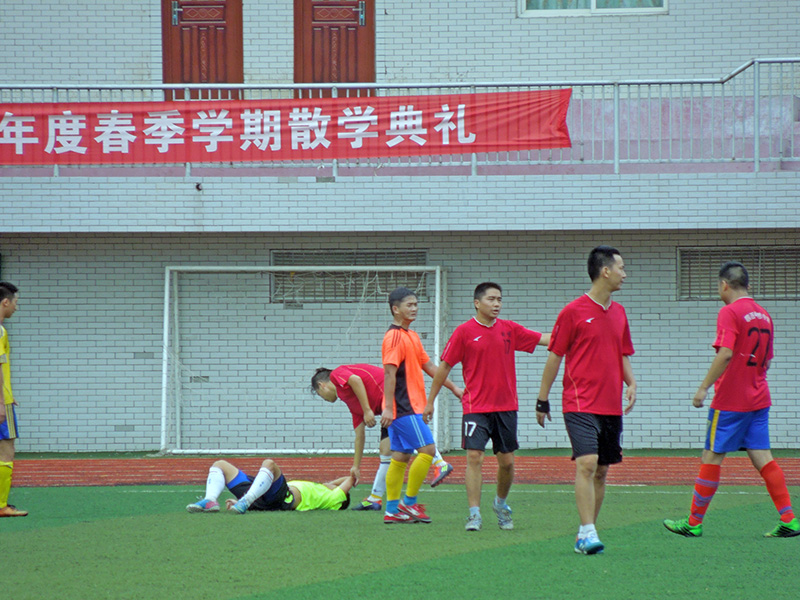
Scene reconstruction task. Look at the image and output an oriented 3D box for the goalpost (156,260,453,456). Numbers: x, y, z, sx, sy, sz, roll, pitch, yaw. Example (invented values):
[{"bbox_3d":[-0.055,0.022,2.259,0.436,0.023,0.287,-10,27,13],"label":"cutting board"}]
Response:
[{"bbox_3d":[-1.057,0.646,88.600,3.050,2.050,1.200,0,0,6],"label":"goalpost"}]

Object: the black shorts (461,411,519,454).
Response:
[{"bbox_3d":[0.605,0.869,54.700,0.390,0.370,0.290,0,0,-7],"label":"black shorts"}]

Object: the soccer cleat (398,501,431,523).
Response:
[{"bbox_3d":[0.101,1.472,56.300,0.275,0.110,0.100,21,8,21],"label":"soccer cleat"}]

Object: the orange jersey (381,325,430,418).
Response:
[{"bbox_3d":[0.038,0.499,56.500,0.280,0.660,0.430,0,0,24],"label":"orange jersey"}]

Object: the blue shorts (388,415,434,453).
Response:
[{"bbox_3d":[0.080,0.911,56.500,0.330,0.370,0.360,0,0,10],"label":"blue shorts"}]

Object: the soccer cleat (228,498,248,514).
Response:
[{"bbox_3d":[-1.190,1.522,59.600,0.100,0.110,0.275,26,10,31],"label":"soccer cleat"}]

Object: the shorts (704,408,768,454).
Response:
[{"bbox_3d":[2.065,0.768,49.500,0.390,0.370,0.330,0,0,-37],"label":"shorts"}]

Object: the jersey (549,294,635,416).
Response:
[{"bbox_3d":[1.096,0.318,46.300,0.480,0.700,0.290,0,0,-27],"label":"jersey"}]

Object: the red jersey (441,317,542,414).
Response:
[{"bbox_3d":[0.619,0.443,54.700,0.680,0.665,0.300,0,0,-7],"label":"red jersey"}]

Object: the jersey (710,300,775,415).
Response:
[{"bbox_3d":[2.090,0.334,49.500,0.460,0.710,0.290,0,0,-37],"label":"jersey"}]

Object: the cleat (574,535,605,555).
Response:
[{"bbox_3d":[1.082,1.397,46.200,0.105,0.115,0.285,0,0,-24],"label":"cleat"}]

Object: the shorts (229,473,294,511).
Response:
[{"bbox_3d":[-1.024,1.416,59.800,0.460,0.280,0.380,0,0,-7],"label":"shorts"}]

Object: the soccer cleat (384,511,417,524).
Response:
[{"bbox_3d":[0.011,1.522,56.600,0.275,0.100,0.100,0,0,23],"label":"soccer cleat"}]

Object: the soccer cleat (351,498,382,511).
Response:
[{"bbox_3d":[-0.253,1.542,61.000,0.275,0.105,0.100,0,0,-12],"label":"soccer cleat"}]

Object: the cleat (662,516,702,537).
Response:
[{"bbox_3d":[1.725,1.383,49.400,0.275,0.120,0.100,12,0,18],"label":"cleat"}]

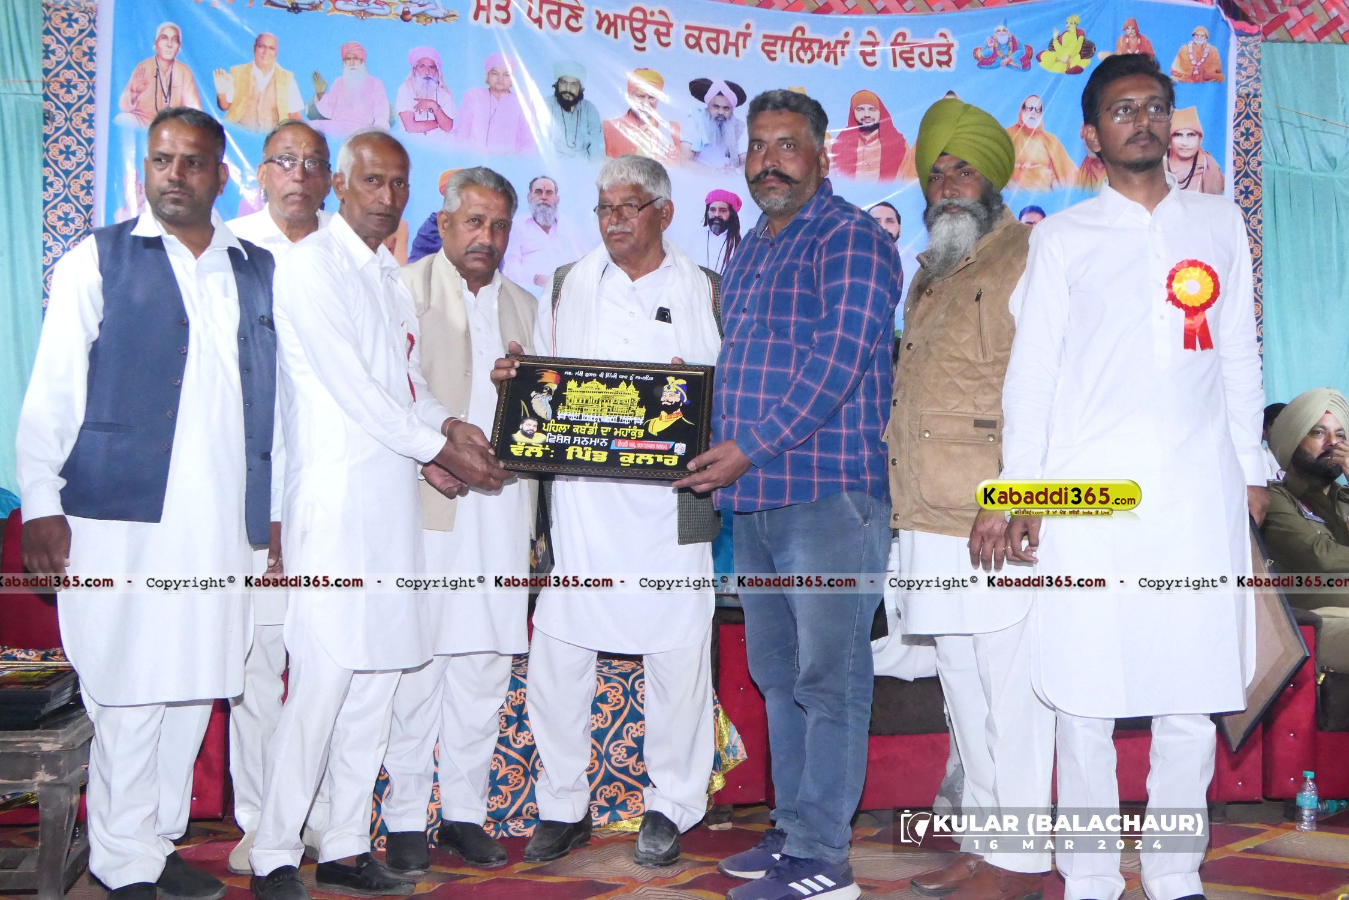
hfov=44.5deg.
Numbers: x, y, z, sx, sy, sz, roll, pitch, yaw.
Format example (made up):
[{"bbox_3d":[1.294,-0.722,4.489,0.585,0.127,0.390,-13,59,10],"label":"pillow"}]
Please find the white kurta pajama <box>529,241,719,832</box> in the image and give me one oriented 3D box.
[{"bbox_3d":[-0.121,0.206,3.970,0.500,1.440,0.370,0,0,8],"label":"white kurta pajama"}]

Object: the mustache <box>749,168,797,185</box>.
[{"bbox_3d":[0.209,-0.573,3.460,0.106,0.035,0.042,0,-1,22],"label":"mustache"}]

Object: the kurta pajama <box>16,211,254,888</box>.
[{"bbox_3d":[-1.172,0.218,3.620,0.570,1.490,0.360,0,0,-38],"label":"kurta pajama"}]

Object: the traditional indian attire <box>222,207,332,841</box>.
[{"bbox_3d":[-0.923,0.177,3.950,0.530,1.510,0.320,0,0,-14],"label":"traditional indian attire"}]

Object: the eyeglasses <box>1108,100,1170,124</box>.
[{"bbox_3d":[0.928,-0.664,3.340,0.138,0.046,0.140,0,-5,-2],"label":"eyeglasses"}]

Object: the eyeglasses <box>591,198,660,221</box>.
[{"bbox_3d":[-0.092,-0.565,3.790,0.138,0.042,0.140,0,20,37],"label":"eyeglasses"}]

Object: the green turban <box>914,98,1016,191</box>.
[{"bbox_3d":[0.627,-0.660,3.560,0.216,0.200,0.250,0,-1,26],"label":"green turban"}]

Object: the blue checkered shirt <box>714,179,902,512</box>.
[{"bbox_3d":[0.285,-0.222,3.530,0.460,0.700,0.340,-1,-1,45],"label":"blue checkered shirt"}]

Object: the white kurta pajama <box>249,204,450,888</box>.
[{"bbox_3d":[-0.709,0.206,3.620,0.430,1.460,0.480,0,0,36],"label":"white kurta pajama"}]

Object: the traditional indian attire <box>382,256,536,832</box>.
[{"bbox_3d":[-0.504,0.240,3.950,0.500,1.350,0.330,0,0,-20],"label":"traditional indian attire"}]

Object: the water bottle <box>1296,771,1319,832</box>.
[{"bbox_3d":[1.631,0.905,4.250,0.056,0.156,0.056,0,-1,0],"label":"water bottle"}]

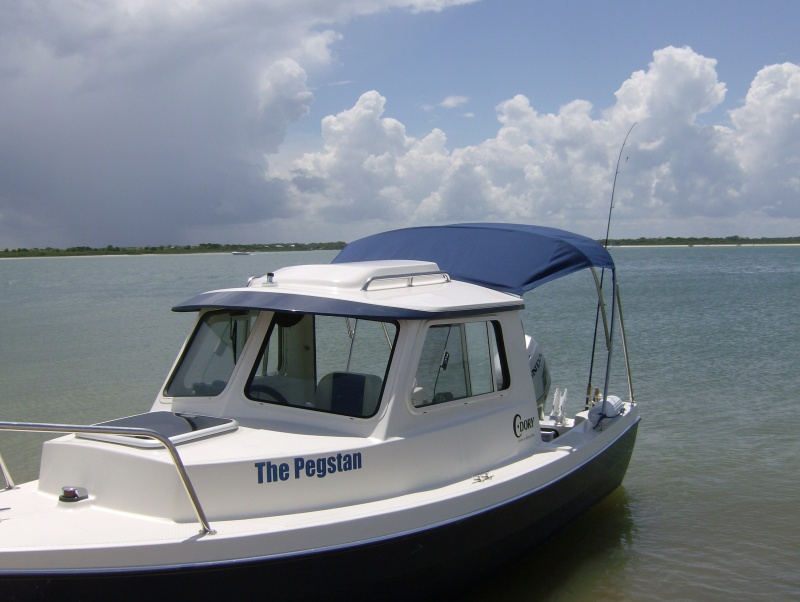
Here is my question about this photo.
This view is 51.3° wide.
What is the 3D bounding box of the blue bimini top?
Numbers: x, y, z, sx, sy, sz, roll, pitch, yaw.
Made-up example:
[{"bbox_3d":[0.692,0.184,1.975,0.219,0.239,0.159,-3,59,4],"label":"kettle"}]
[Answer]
[{"bbox_3d":[0.204,-0.267,4.848,1.830,0.400,1.151,2,4,31],"label":"blue bimini top"}]

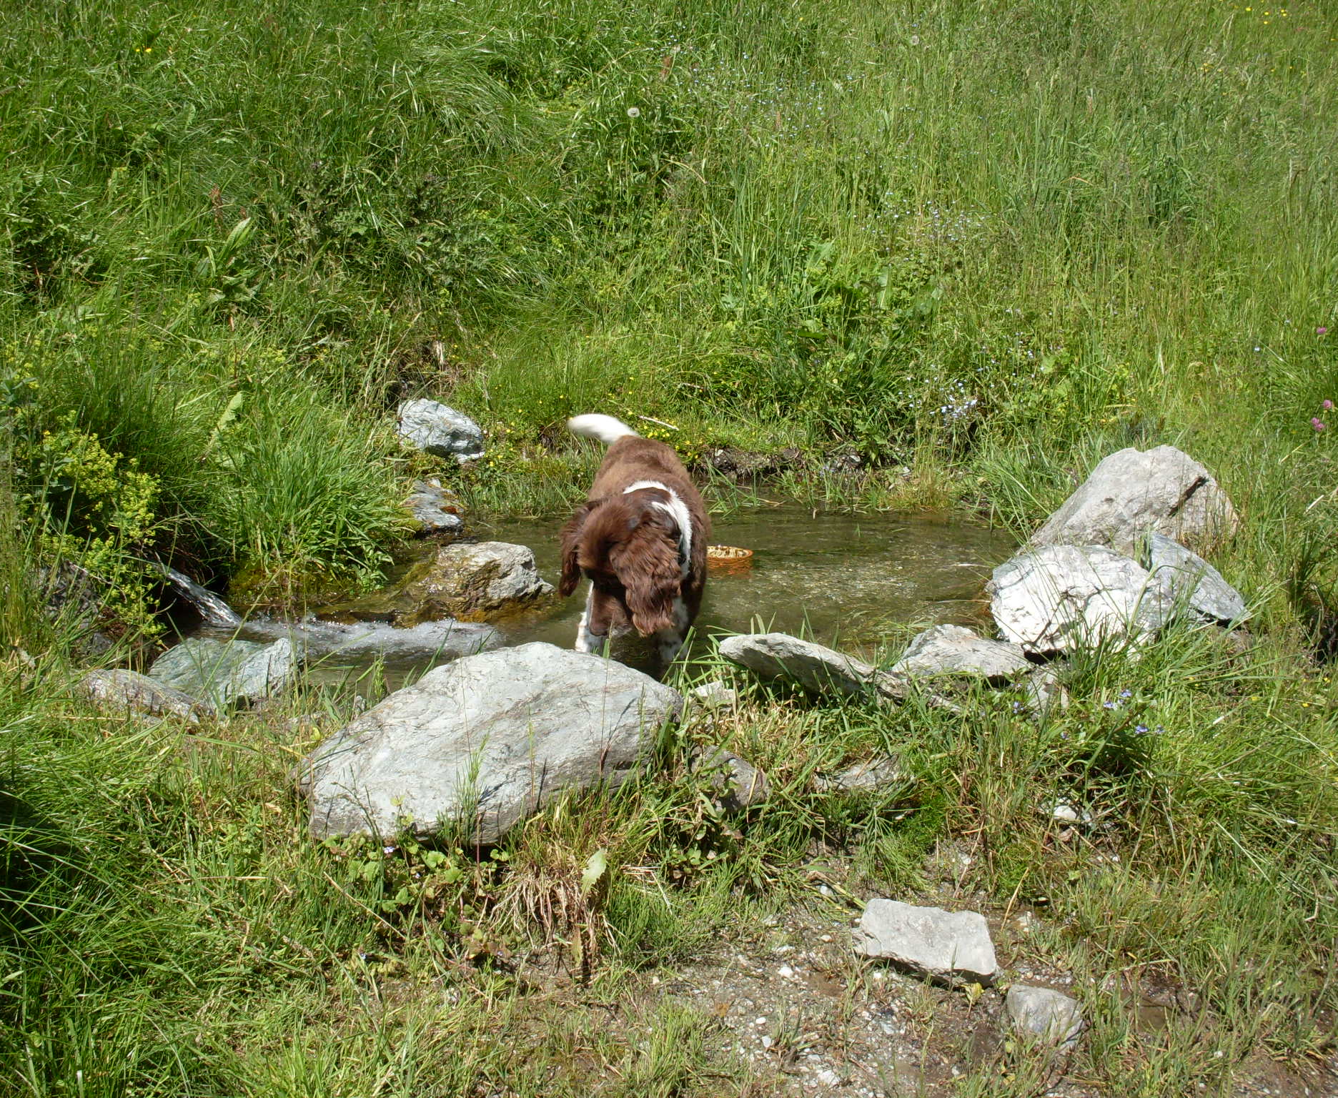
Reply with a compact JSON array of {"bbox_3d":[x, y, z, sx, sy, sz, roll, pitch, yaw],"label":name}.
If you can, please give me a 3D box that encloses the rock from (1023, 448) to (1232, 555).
[{"bbox_3d":[1.183,-0.106,4.100,0.500,0.270,0.330,-1,17,-3],"label":"rock"}]

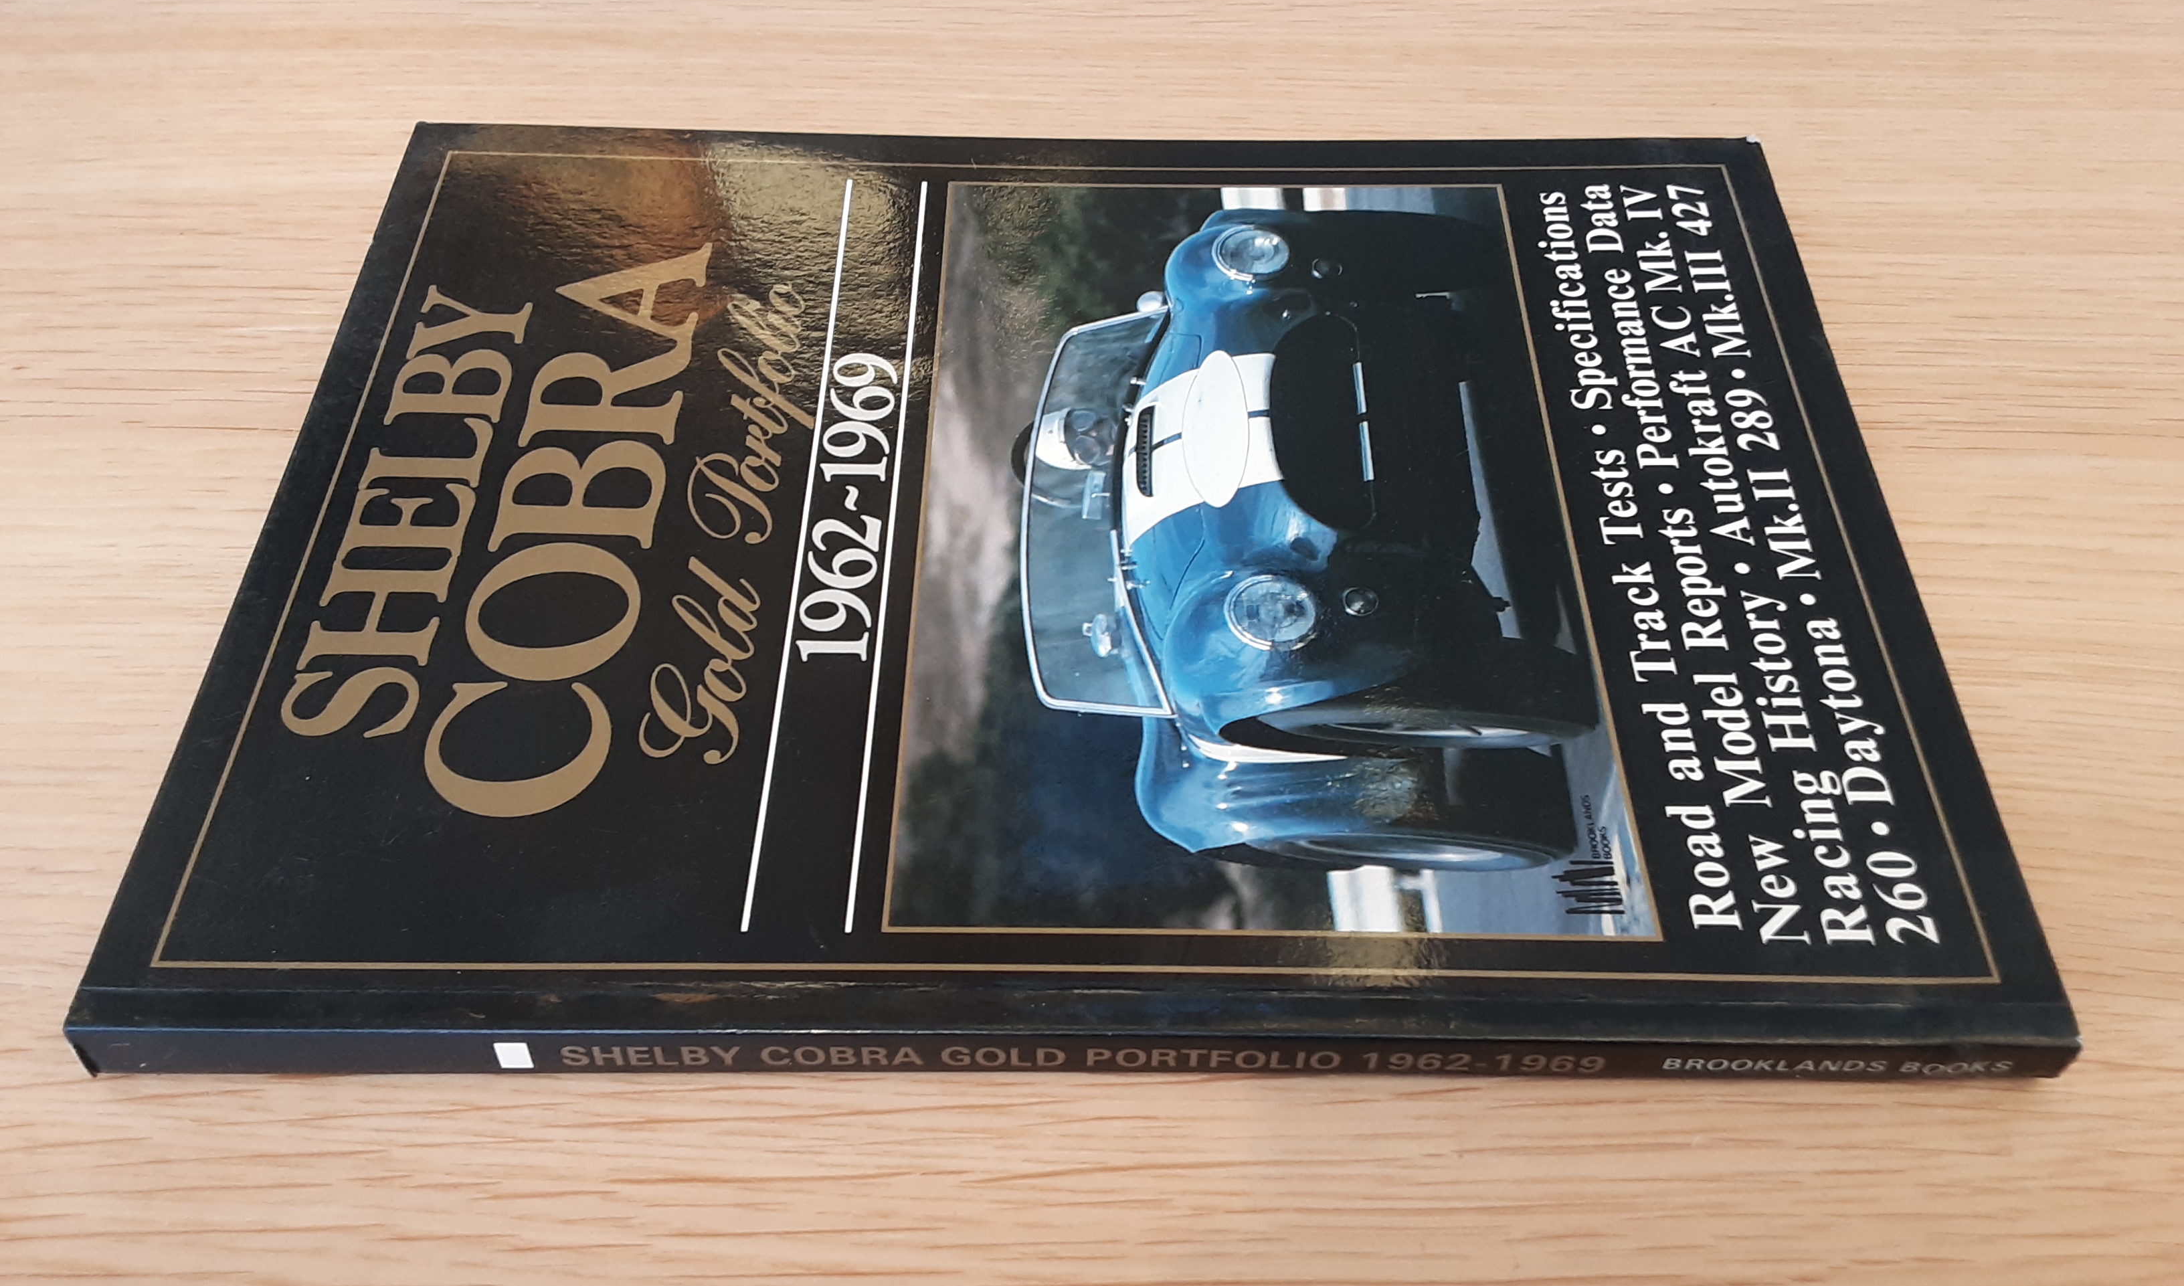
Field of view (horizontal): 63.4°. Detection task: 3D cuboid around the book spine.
[{"bbox_3d":[-0.002,0.053,0.245,0.271,0.011,0.010,0,52,0],"label":"book spine"}]

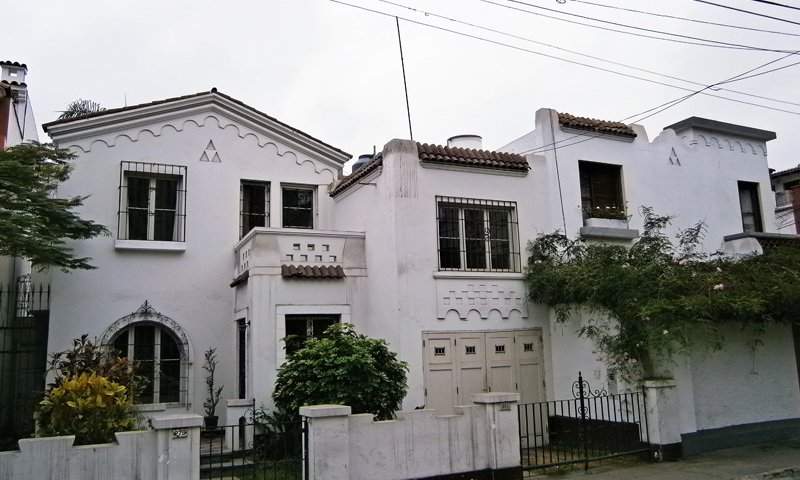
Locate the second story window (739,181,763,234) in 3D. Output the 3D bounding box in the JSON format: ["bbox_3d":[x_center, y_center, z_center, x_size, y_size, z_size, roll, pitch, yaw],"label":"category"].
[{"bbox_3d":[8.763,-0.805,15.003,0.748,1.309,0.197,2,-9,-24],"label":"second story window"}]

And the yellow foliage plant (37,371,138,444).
[{"bbox_3d":[-3.870,2.533,7.434,1.068,1.733,1.184,2,-9,-24],"label":"yellow foliage plant"}]

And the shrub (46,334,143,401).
[{"bbox_3d":[-4.279,2.443,8.410,1.202,2.196,1.332,2,-9,-24],"label":"shrub"}]

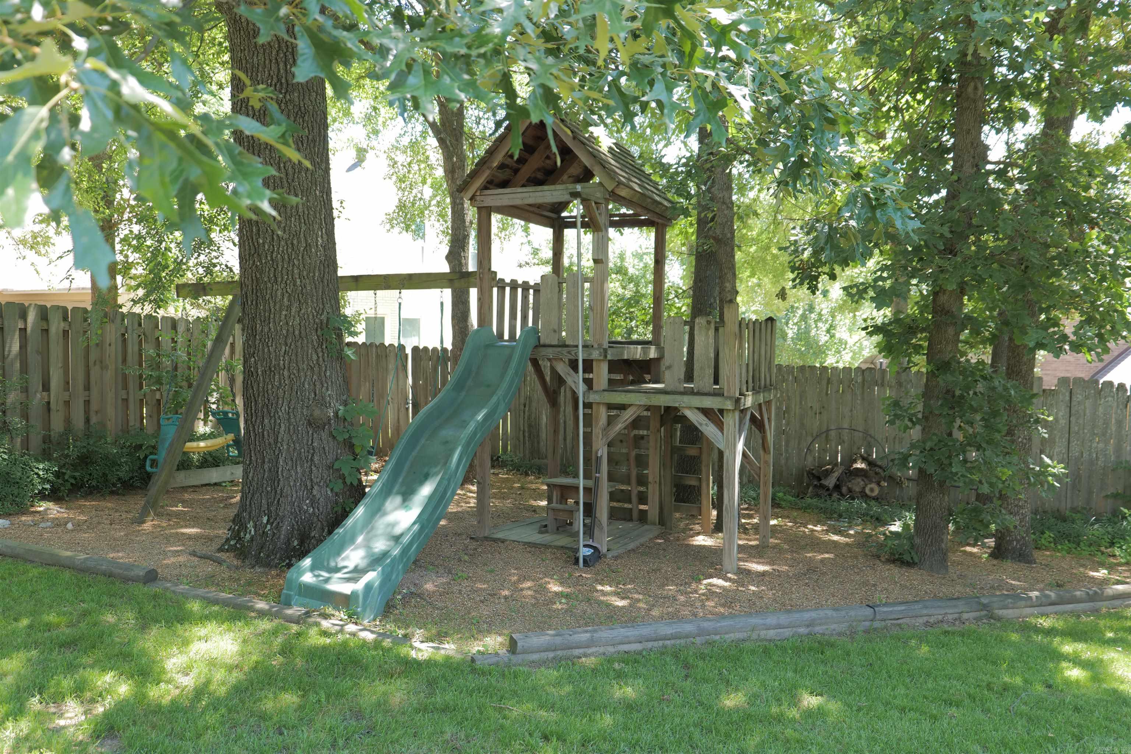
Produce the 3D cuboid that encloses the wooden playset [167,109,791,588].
[{"bbox_3d":[-1.141,-0.445,8.074,5.780,3.710,2.220,1,3,25],"label":"wooden playset"}]

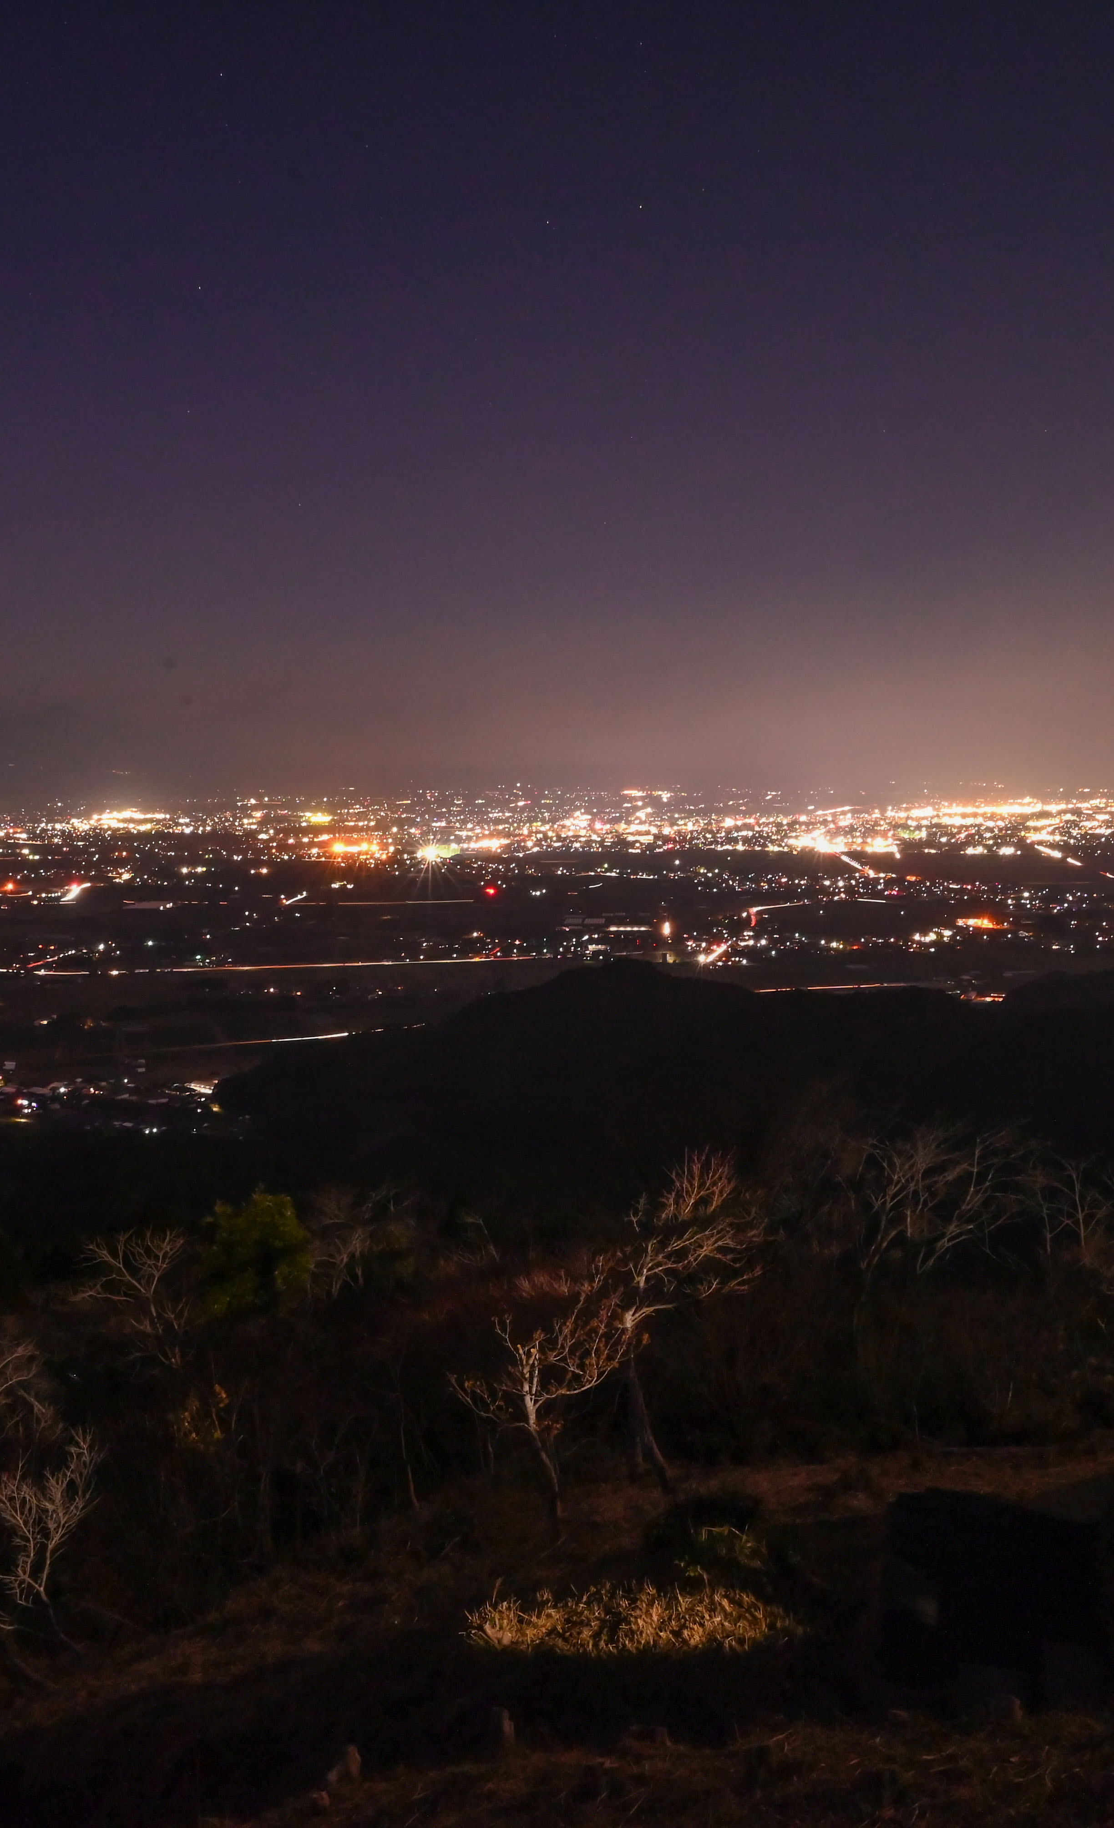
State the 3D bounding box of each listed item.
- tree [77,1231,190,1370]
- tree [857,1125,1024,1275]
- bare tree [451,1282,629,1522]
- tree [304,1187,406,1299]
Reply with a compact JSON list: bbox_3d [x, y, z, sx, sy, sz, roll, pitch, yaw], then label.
[{"bbox_3d":[-6.664,6.159,24.000,1.822,2.430,1.700,0,5,0],"label":"tree"},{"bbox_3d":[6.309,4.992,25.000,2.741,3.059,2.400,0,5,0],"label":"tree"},{"bbox_3d":[-0.169,4.799,15.000,1.750,2.363,1.600,0,5,0],"label":"bare tree"},{"bbox_3d":[-3.681,6.143,28.000,1.968,2.323,1.800,0,5,0],"label":"tree"}]

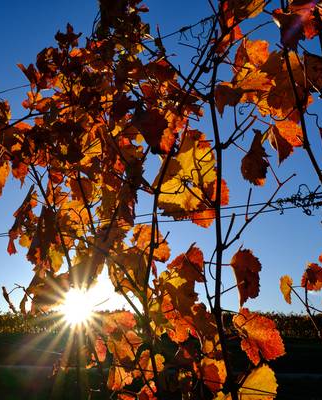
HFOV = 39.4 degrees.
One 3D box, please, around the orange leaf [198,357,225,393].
[{"bbox_3d":[0.122,0.414,1.069,0.062,0.086,0.030,-1,-15,3],"label":"orange leaf"}]

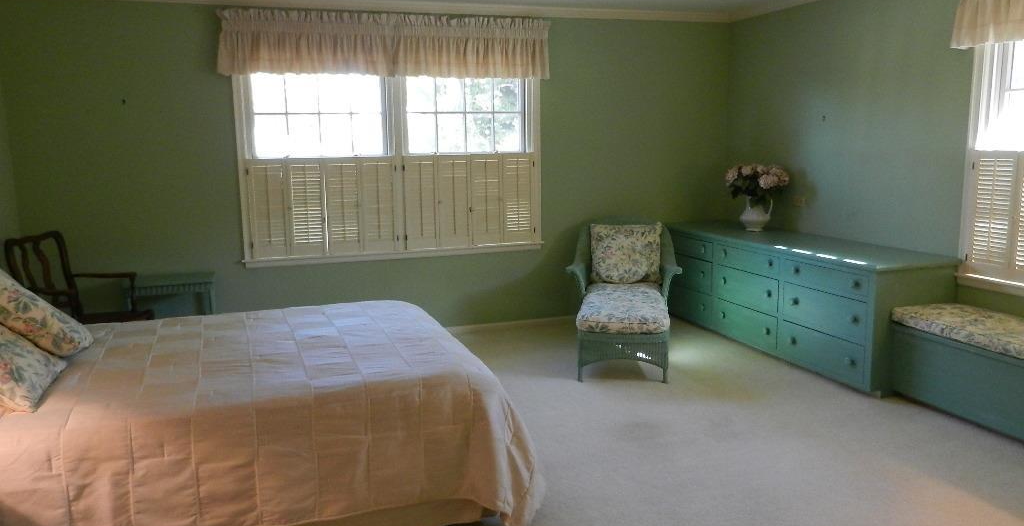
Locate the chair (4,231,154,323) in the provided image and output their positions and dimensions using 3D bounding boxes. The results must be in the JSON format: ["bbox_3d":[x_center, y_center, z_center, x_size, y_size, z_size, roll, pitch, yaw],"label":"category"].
[{"bbox_3d":[-2.512,0.311,4.436,0.600,0.960,0.600,-1,9,2],"label":"chair"}]

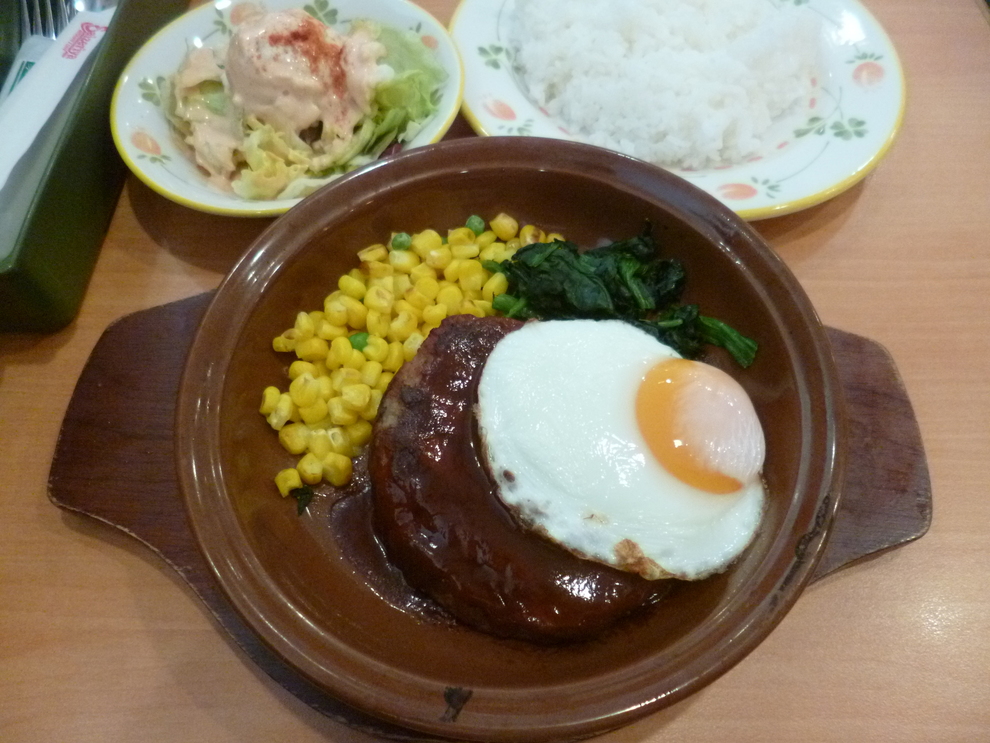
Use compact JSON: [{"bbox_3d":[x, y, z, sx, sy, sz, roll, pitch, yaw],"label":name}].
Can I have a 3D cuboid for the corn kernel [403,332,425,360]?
[{"bbox_3d":[-0.030,-0.009,0.251,0.007,0.007,0.010,14,65,6],"label":"corn kernel"}]

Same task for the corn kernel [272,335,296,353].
[{"bbox_3d":[-0.078,-0.010,0.255,0.009,0.006,0.006,0,64,-1],"label":"corn kernel"}]

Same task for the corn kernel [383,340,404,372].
[{"bbox_3d":[-0.039,-0.006,0.265,0.007,0.008,0.012,4,61,2],"label":"corn kernel"}]

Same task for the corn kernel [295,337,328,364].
[{"bbox_3d":[-0.071,-0.009,0.266,0.013,0.008,0.009,0,61,0],"label":"corn kernel"}]

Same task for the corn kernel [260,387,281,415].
[{"bbox_3d":[-0.080,0.010,0.245,0.006,0.007,0.009,8,64,3],"label":"corn kernel"}]

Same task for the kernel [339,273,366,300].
[{"bbox_3d":[-0.055,-0.033,0.266,0.011,0.007,0.007,31,78,1],"label":"kernel"}]

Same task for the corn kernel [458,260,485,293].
[{"bbox_3d":[-0.009,-0.038,0.277,0.009,0.007,0.012,-4,61,-2],"label":"corn kernel"}]

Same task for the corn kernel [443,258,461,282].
[{"bbox_3d":[-0.017,-0.039,0.268,0.007,0.007,0.009,23,80,3],"label":"corn kernel"}]

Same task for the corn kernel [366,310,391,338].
[{"bbox_3d":[-0.044,-0.017,0.255,0.008,0.007,0.011,-12,63,-6],"label":"corn kernel"}]

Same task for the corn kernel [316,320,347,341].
[{"bbox_3d":[-0.060,-0.015,0.255,0.010,0.007,0.007,15,65,6],"label":"corn kernel"}]

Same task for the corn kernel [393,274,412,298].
[{"bbox_3d":[-0.036,-0.032,0.265,0.008,0.007,0.009,-10,65,-6],"label":"corn kernel"}]

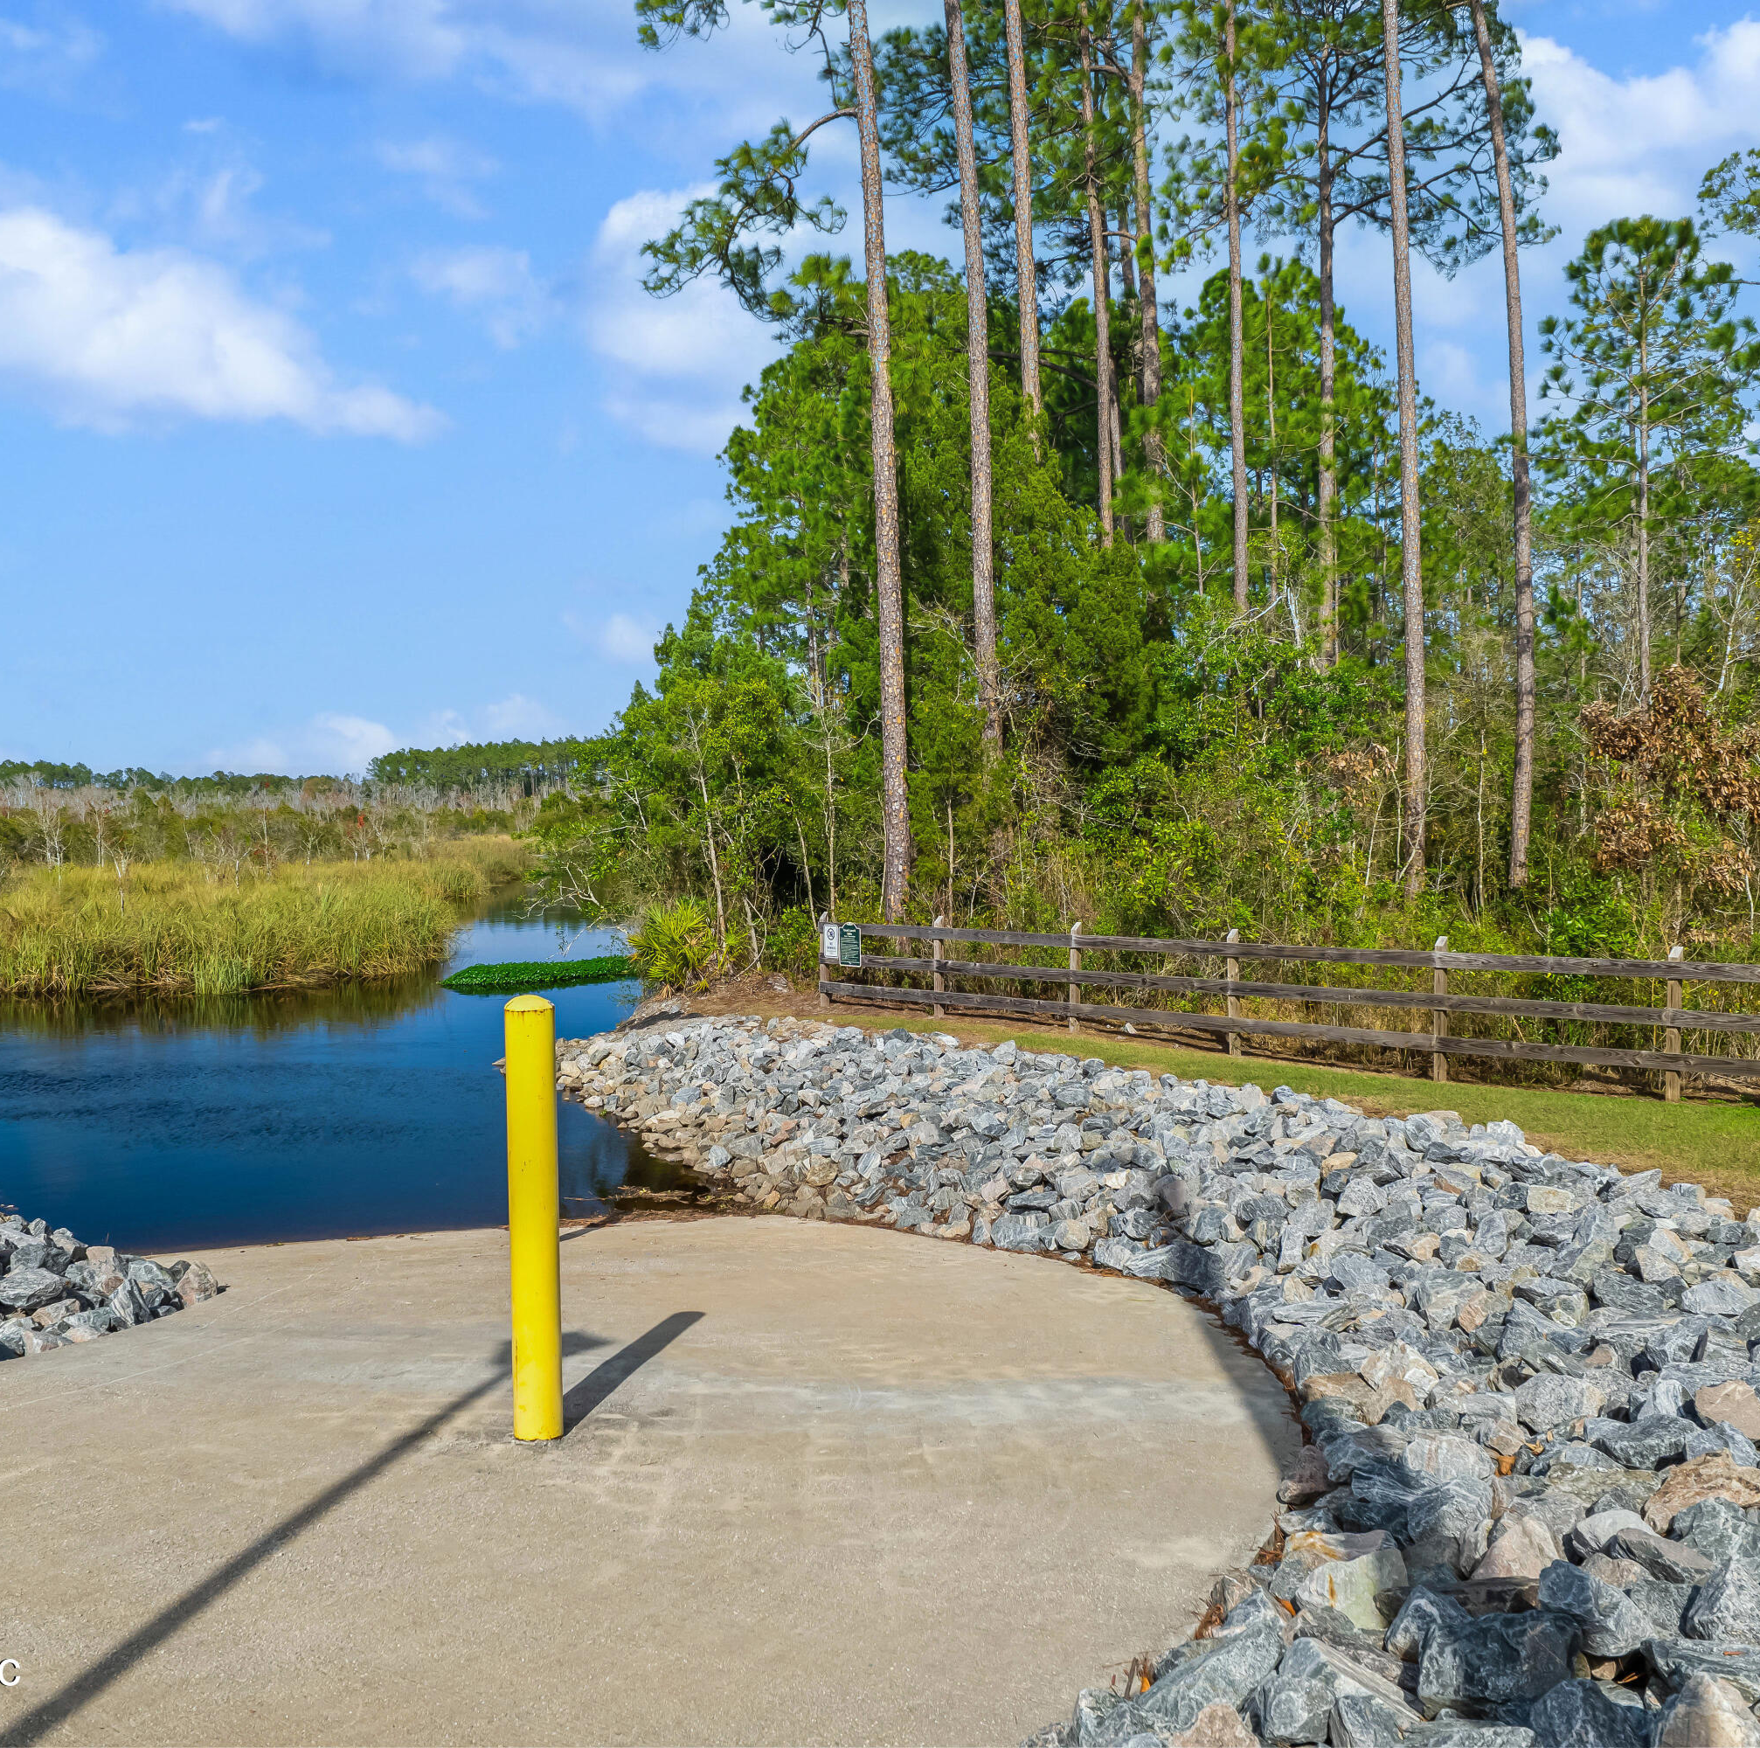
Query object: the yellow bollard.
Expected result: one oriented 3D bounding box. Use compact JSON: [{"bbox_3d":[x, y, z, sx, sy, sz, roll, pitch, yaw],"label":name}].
[{"bbox_3d":[-1.188,1.179,6.280,0.170,1.515,0.170,-1,2,0],"label":"yellow bollard"}]

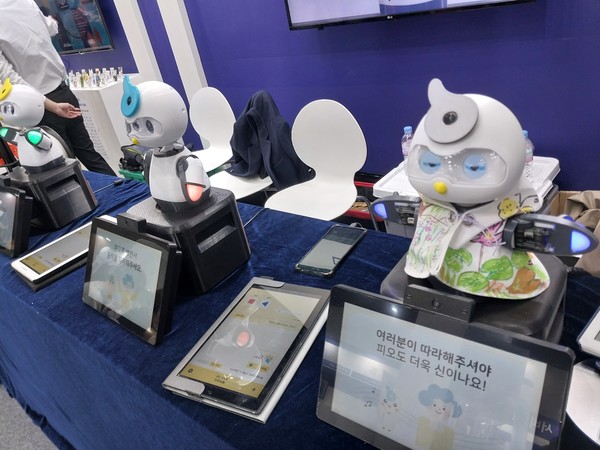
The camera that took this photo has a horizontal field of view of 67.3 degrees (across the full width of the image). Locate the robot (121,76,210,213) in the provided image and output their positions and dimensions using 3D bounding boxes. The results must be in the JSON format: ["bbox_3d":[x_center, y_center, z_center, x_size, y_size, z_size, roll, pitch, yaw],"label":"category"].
[{"bbox_3d":[-0.248,-0.158,0.824,0.136,0.240,0.127,12,37,36],"label":"robot"}]

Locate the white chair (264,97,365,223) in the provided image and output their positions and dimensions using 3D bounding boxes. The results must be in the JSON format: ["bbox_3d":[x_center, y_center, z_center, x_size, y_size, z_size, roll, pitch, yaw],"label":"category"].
[{"bbox_3d":[0.053,-0.044,1.814,0.420,0.815,0.480,12,37,36],"label":"white chair"}]

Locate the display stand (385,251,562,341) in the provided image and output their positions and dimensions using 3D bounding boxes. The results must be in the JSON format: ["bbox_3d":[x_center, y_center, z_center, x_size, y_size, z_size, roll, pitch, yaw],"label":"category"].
[{"bbox_3d":[0.217,0.121,0.565,0.186,0.147,0.150,12,37,36],"label":"display stand"}]

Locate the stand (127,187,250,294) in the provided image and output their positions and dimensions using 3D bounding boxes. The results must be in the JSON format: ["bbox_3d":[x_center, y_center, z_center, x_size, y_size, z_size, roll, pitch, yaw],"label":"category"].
[{"bbox_3d":[-0.227,0.024,0.897,0.188,0.150,0.150,12,37,36],"label":"stand"}]

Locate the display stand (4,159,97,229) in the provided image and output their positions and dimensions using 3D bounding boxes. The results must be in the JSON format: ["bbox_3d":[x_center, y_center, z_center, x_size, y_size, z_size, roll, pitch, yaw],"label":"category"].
[{"bbox_3d":[-0.725,-0.100,1.302,0.187,0.150,0.150,12,37,36],"label":"display stand"}]

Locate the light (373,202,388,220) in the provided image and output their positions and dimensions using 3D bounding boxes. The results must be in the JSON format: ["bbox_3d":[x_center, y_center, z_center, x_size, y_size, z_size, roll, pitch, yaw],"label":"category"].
[{"bbox_3d":[0.098,-0.017,0.556,0.022,0.027,0.014,12,37,36],"label":"light"}]

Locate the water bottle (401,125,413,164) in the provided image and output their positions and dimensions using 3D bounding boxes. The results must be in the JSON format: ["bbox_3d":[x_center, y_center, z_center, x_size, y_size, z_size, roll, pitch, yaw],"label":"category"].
[{"bbox_3d":[0.453,-0.341,1.890,0.059,0.165,0.058,12,37,36],"label":"water bottle"}]

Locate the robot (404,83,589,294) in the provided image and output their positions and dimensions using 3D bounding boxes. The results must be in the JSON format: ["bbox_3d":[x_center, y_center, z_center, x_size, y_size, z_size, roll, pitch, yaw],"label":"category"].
[{"bbox_3d":[0.180,-0.048,0.475,0.235,0.235,0.130,12,37,36],"label":"robot"}]

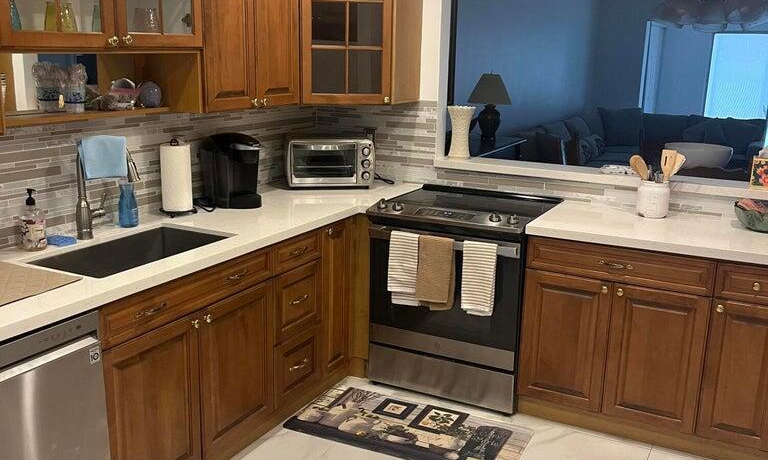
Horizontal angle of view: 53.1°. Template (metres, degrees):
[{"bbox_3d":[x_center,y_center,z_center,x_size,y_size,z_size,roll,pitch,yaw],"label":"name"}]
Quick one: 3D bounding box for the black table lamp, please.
[{"bbox_3d":[0.969,-1.143,7.071,0.385,0.600,0.385,8,15,26],"label":"black table lamp"}]

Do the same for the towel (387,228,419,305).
[{"bbox_3d":[0.097,0.182,3.509,0.168,0.345,0.060,8,15,26],"label":"towel"}]

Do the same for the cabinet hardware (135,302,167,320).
[{"bbox_3d":[-0.776,0.264,2.541,0.030,0.025,0.130,8,15,26],"label":"cabinet hardware"}]

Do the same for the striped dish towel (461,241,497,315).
[{"bbox_3d":[0.409,0.214,3.351,0.155,0.328,0.060,8,15,26],"label":"striped dish towel"}]

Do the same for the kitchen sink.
[{"bbox_3d":[-0.931,0.179,2.912,0.420,0.220,0.730,8,15,26],"label":"kitchen sink"}]

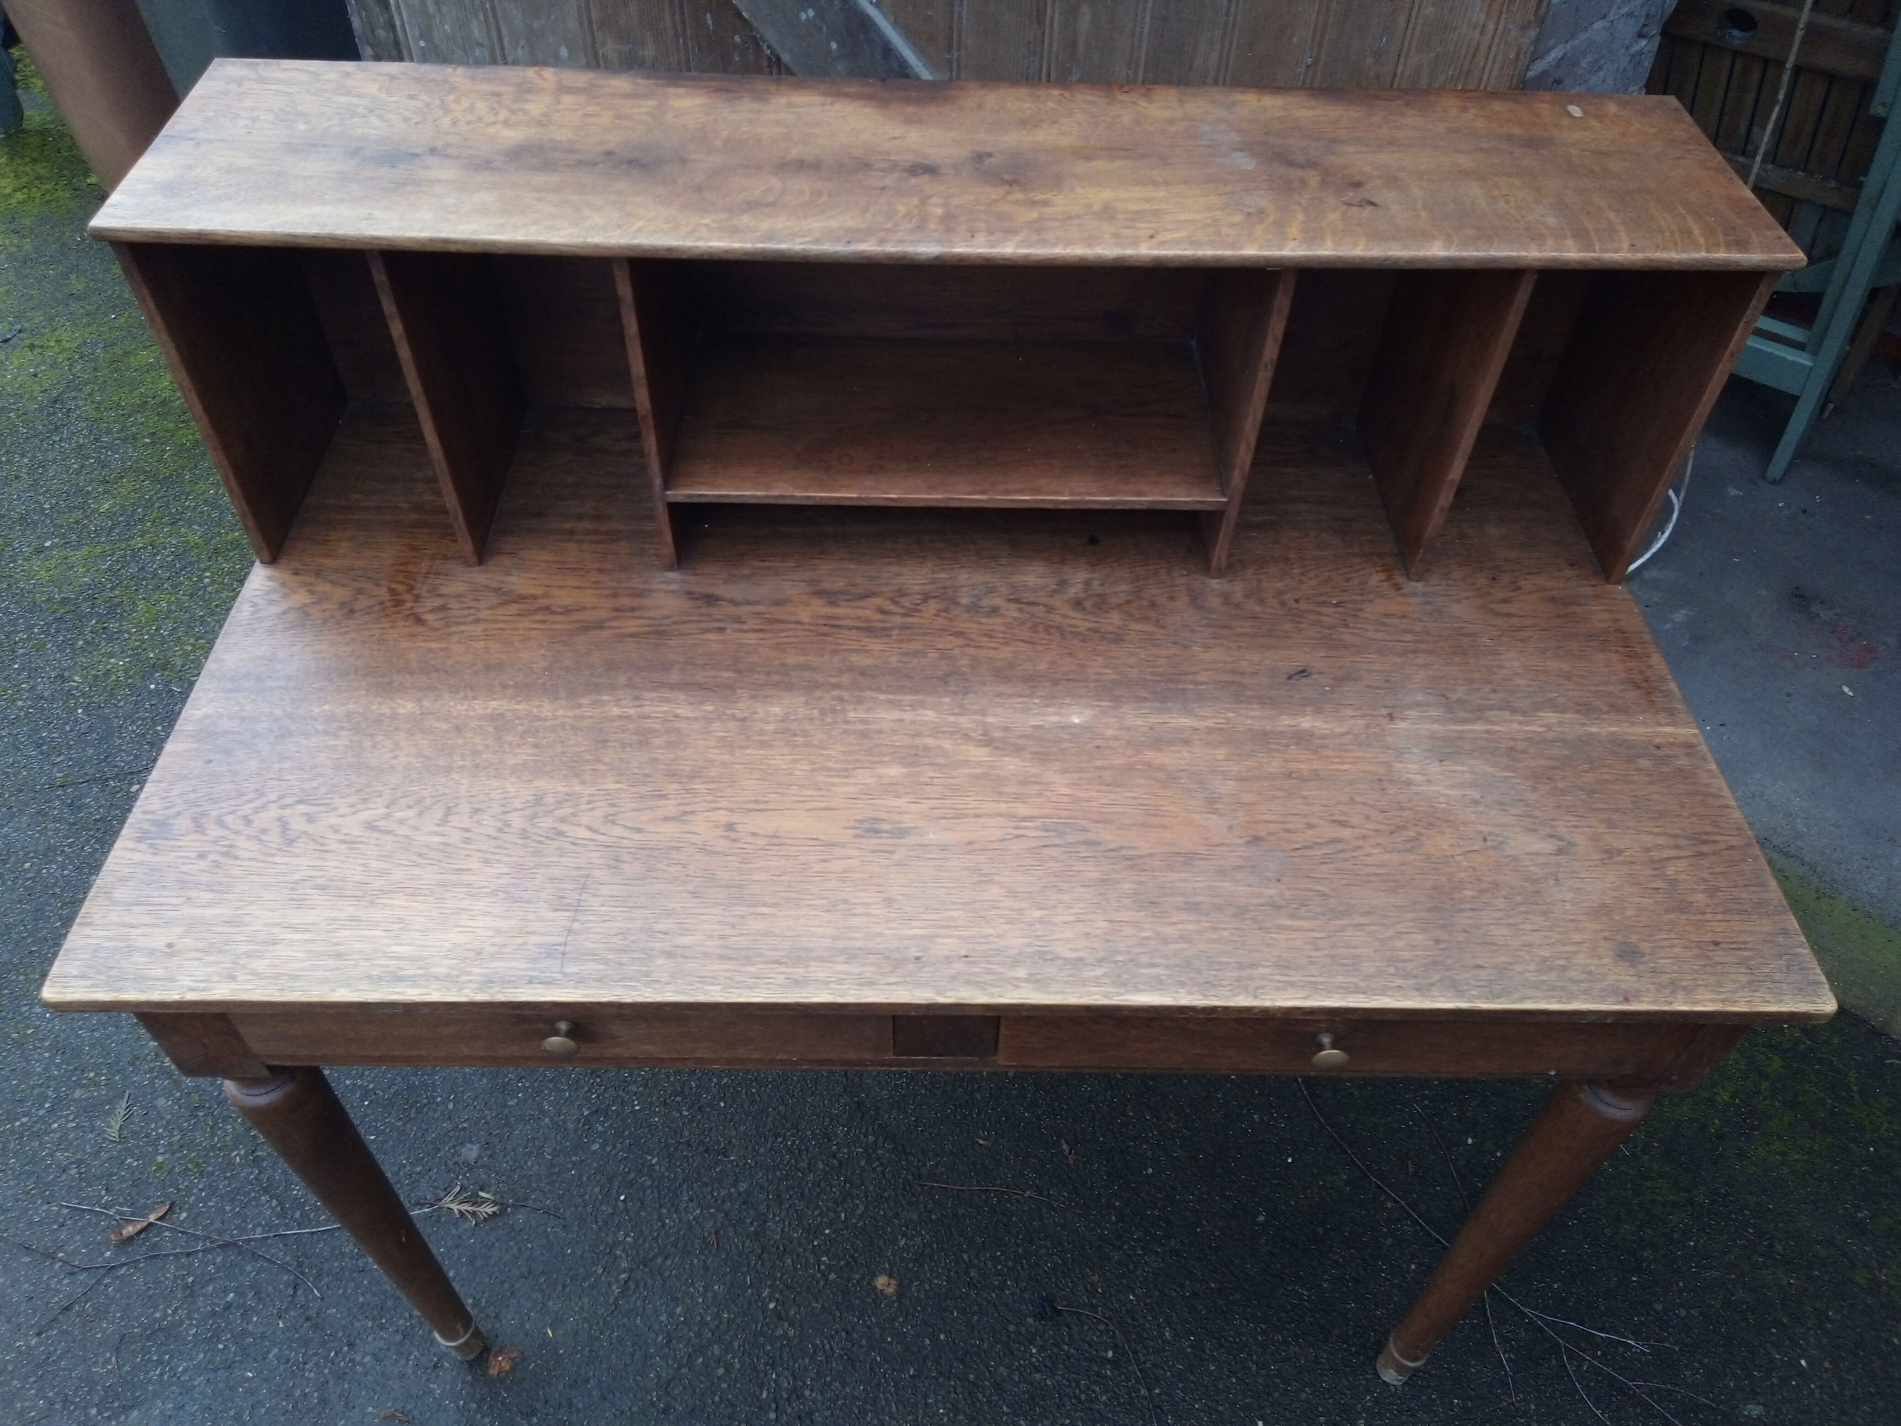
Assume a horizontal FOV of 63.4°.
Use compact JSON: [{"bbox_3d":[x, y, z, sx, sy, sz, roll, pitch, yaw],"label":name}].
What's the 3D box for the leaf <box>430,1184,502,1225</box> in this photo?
[{"bbox_3d":[-0.494,0.504,1.578,0.061,0.008,0.036,3,49,1],"label":"leaf"}]

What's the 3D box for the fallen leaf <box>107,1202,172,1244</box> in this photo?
[{"bbox_3d":[-0.822,0.514,1.558,0.062,0.010,0.019,-31,57,-26],"label":"fallen leaf"}]

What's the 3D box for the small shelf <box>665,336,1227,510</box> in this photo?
[{"bbox_3d":[-0.001,-0.212,1.107,0.383,0.011,0.180,1,49,-1],"label":"small shelf"}]

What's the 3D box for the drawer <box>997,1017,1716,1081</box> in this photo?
[{"bbox_3d":[0.233,0.042,1.064,0.409,0.088,0.404,1,49,-1],"label":"drawer"}]

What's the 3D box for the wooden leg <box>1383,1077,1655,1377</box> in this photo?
[{"bbox_3d":[0.436,0.430,1.249,0.058,0.646,0.058,1,49,-1],"label":"wooden leg"}]

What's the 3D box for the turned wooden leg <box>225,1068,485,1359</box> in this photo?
[{"bbox_3d":[-0.456,0.410,1.238,0.058,0.646,0.058,1,49,-1],"label":"turned wooden leg"}]

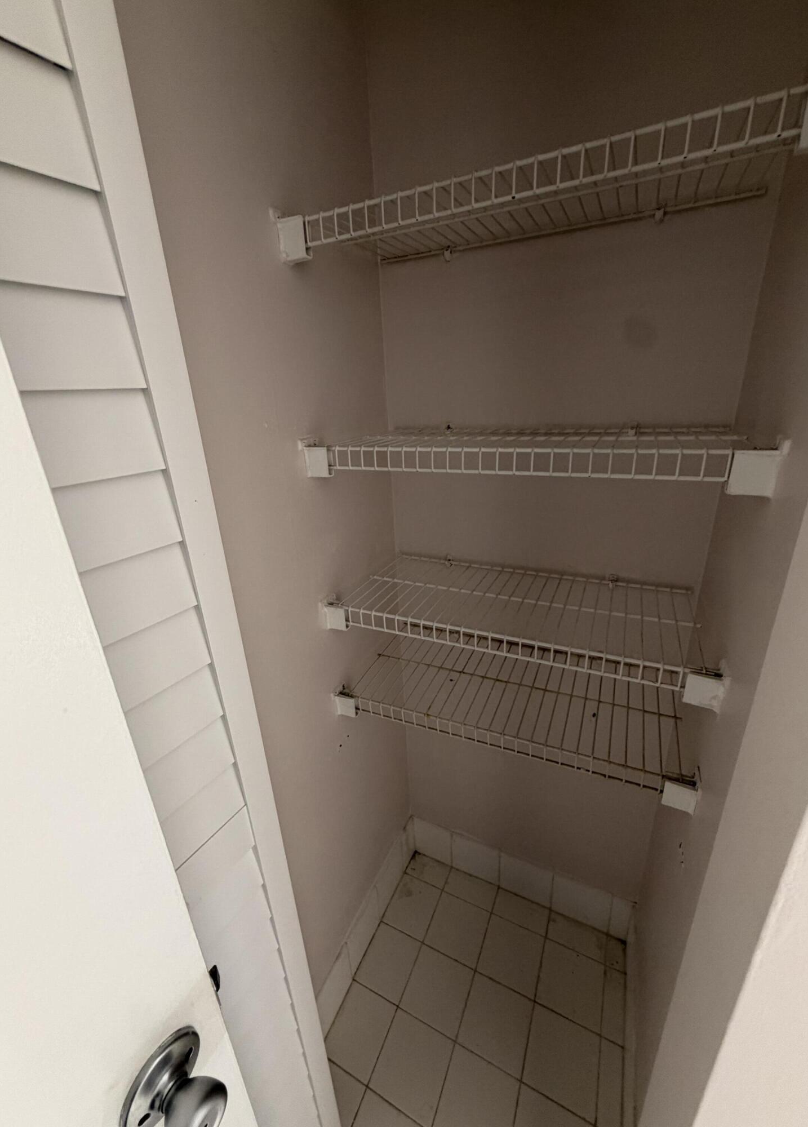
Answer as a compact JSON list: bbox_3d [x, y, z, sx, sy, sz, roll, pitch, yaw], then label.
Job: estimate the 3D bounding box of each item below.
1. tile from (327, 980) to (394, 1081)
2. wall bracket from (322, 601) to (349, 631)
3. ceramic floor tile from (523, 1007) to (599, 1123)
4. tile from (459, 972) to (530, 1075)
[{"bbox_3d":[-0.109,1.138,1.112,0.130,0.008,0.152,8,24,25],"label":"tile"},{"bbox_3d":[-0.128,0.104,0.910,0.040,0.052,0.025,8,24,25],"label":"wall bracket"},{"bbox_3d":[0.364,1.138,1.048,0.151,0.008,0.152,8,24,25],"label":"ceramic floor tile"},{"bbox_3d":[0.226,1.120,1.113,0.151,0.008,0.152,8,24,25],"label":"tile"}]

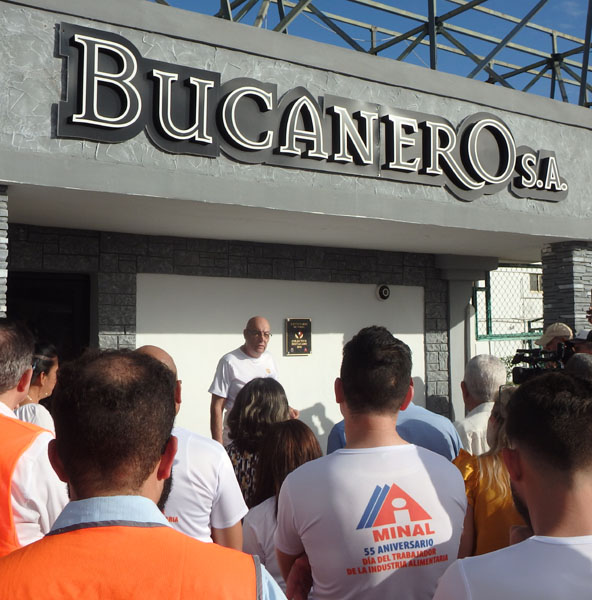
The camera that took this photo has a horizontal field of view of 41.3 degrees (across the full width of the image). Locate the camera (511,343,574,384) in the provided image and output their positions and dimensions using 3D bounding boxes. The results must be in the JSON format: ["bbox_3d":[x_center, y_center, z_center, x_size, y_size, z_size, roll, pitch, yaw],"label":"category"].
[{"bbox_3d":[1.465,0.376,4.650,0.400,0.240,0.190,-1,-3,12],"label":"camera"}]

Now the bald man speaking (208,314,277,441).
[{"bbox_3d":[-0.272,0.969,4.961,0.540,1.730,0.400,1,-3,-31],"label":"bald man speaking"}]

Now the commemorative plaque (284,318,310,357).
[{"bbox_3d":[0.025,0.297,6.350,0.240,0.300,0.030,1,-3,-34],"label":"commemorative plaque"}]

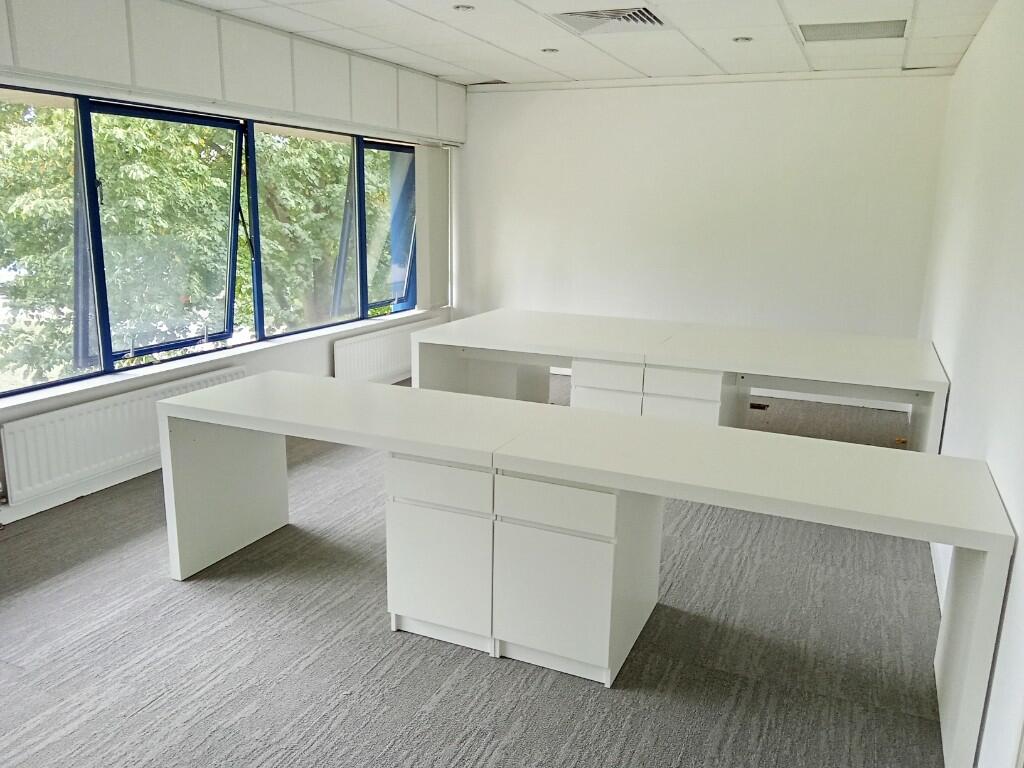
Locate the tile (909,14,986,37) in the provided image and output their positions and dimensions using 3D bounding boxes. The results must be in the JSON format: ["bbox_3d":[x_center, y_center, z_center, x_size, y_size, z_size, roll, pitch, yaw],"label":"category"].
[{"bbox_3d":[2.321,-1.919,4.414,0.343,0.020,0.600,6,13,22],"label":"tile"}]

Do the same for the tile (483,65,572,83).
[{"bbox_3d":[0.133,-2.433,6.535,0.600,0.020,0.585,6,13,22],"label":"tile"}]

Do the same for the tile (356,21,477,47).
[{"bbox_3d":[-0.554,-2.101,4.969,0.600,0.020,0.600,6,13,22],"label":"tile"}]

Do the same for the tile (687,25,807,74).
[{"bbox_3d":[1.560,-2.140,5.338,0.599,0.020,1.746,7,14,23],"label":"tile"}]

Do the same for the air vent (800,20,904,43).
[{"bbox_3d":[1.900,-1.966,4.622,0.565,0.025,0.530,6,13,22],"label":"air vent"}]

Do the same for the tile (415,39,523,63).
[{"bbox_3d":[-0.314,-2.220,5.521,0.599,0.020,0.610,7,14,23],"label":"tile"}]

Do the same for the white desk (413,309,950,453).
[{"bbox_3d":[0.967,0.065,4.996,2.812,0.724,1.363,7,14,23],"label":"white desk"}]

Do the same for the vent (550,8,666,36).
[{"bbox_3d":[0.542,-1.966,4.505,0.557,0.030,0.597,7,14,23],"label":"vent"}]

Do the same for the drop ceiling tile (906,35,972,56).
[{"bbox_3d":[2.558,-2.033,4.953,0.343,0.020,0.600,6,13,22],"label":"drop ceiling tile"}]

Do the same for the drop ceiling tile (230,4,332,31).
[{"bbox_3d":[-1.253,-2.039,4.622,0.407,0.020,0.600,6,13,22],"label":"drop ceiling tile"}]

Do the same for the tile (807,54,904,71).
[{"bbox_3d":[2.348,-2.190,5.643,0.600,0.020,0.535,6,13,22],"label":"tile"}]

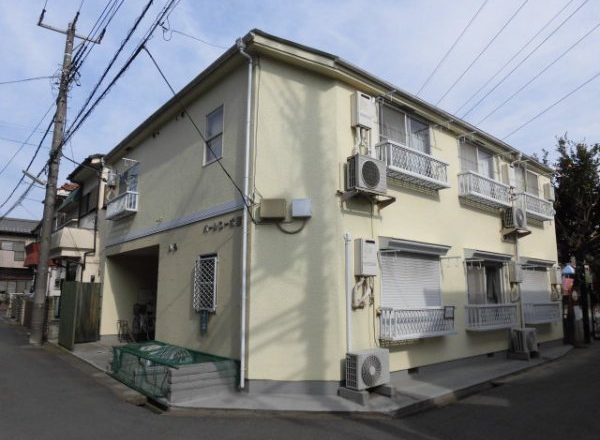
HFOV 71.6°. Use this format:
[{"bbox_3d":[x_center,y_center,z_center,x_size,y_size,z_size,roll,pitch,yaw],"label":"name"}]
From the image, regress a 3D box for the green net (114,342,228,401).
[{"bbox_3d":[-2.118,2.374,6.758,1.087,0.468,2.643,8,-12,-38],"label":"green net"}]

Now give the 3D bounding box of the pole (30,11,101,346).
[{"bbox_3d":[-8.026,-1.546,13.649,1.950,10.900,0.450,9,-13,-39],"label":"pole"}]

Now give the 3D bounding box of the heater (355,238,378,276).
[{"bbox_3d":[1.159,0.675,7.381,0.375,0.615,0.185,9,-13,-39],"label":"heater"}]

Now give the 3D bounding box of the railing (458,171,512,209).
[{"bbox_3d":[4.772,-0.719,10.638,2.250,0.540,0.320,9,-13,-39],"label":"railing"}]

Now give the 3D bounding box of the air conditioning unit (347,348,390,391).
[{"bbox_3d":[1.122,2.439,6.850,0.785,0.535,0.270,9,-13,-39],"label":"air conditioning unit"}]

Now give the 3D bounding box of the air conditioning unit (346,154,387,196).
[{"bbox_3d":[1.071,-0.688,6.644,0.695,0.536,0.249,9,-12,-40],"label":"air conditioning unit"}]

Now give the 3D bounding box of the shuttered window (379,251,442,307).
[{"bbox_3d":[2.258,1.339,8.260,1.900,1.200,0.130,9,-13,-39],"label":"shuttered window"}]

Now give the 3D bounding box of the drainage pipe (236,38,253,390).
[{"bbox_3d":[-0.927,-0.244,6.457,0.294,5.519,0.136,8,-12,-38],"label":"drainage pipe"}]

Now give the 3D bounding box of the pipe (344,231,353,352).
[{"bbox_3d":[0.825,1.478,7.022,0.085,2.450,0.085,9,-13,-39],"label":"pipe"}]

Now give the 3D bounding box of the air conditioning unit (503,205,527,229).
[{"bbox_3d":[5.760,-0.017,11.163,0.780,0.570,0.280,9,-13,-39],"label":"air conditioning unit"}]

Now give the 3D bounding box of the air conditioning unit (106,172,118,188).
[{"bbox_3d":[-5.700,-1.253,12.669,0.181,0.544,0.362,8,-12,-38],"label":"air conditioning unit"}]

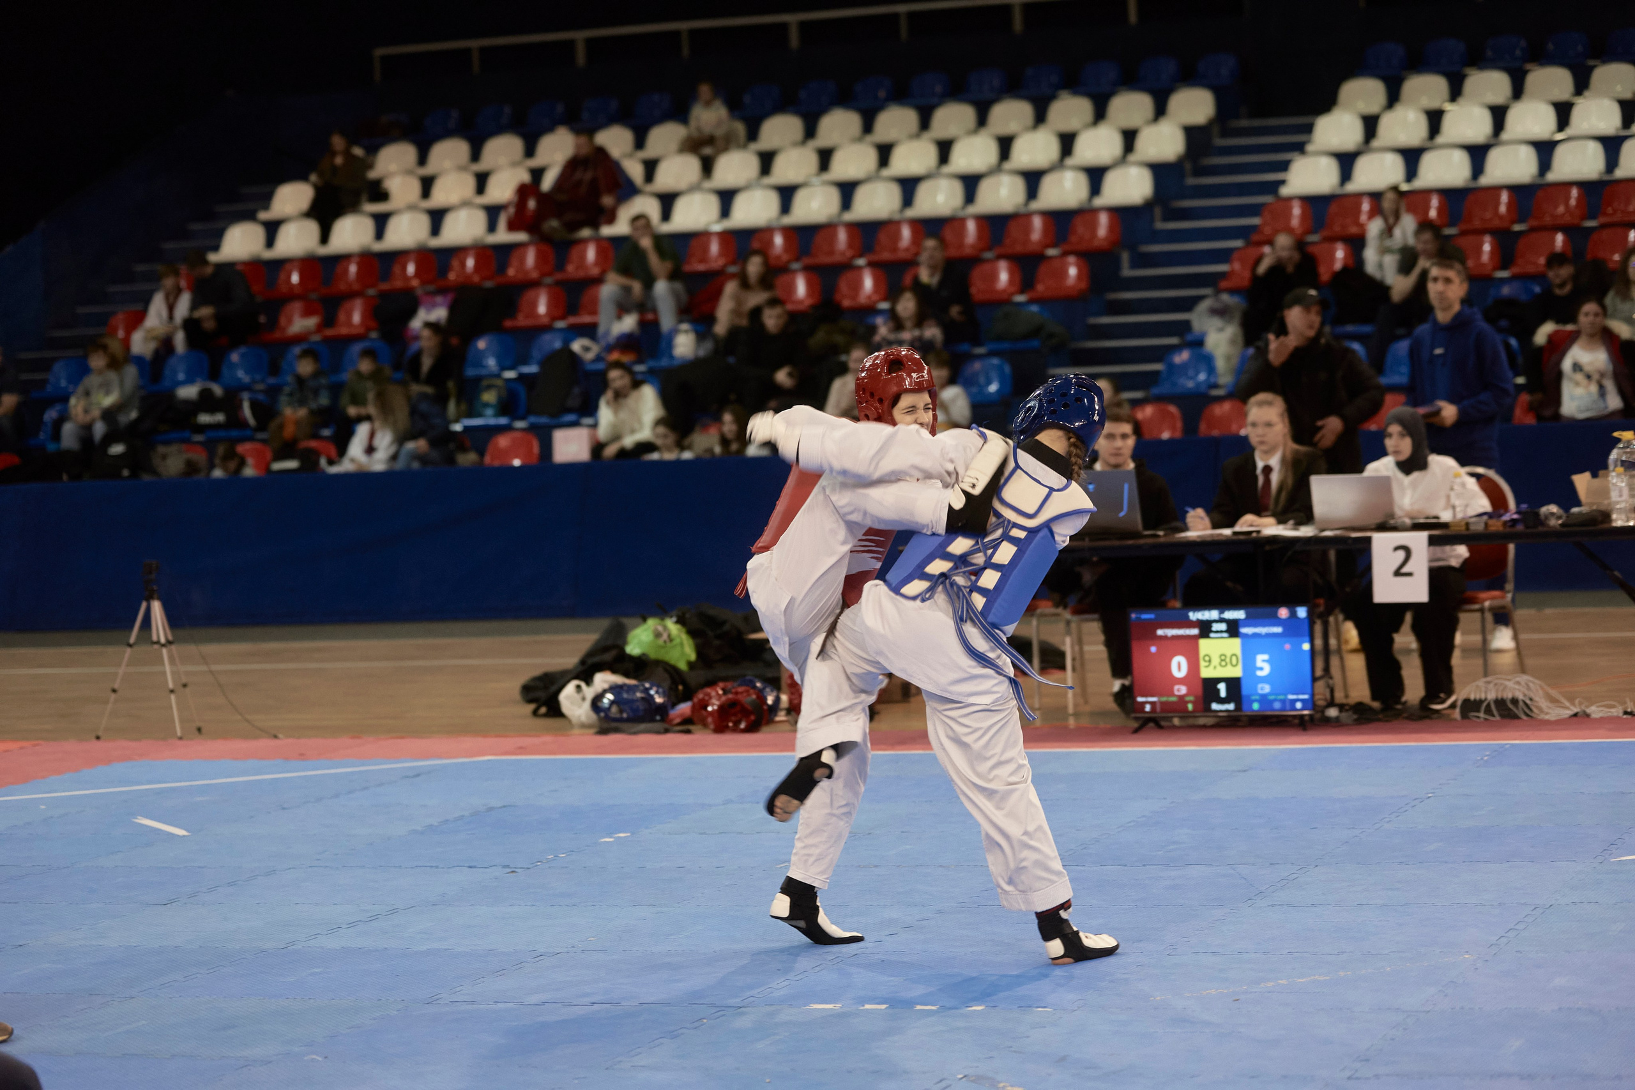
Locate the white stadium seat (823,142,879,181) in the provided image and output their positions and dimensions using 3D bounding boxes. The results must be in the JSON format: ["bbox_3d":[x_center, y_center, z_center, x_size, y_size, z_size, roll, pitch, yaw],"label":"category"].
[{"bbox_3d":[0.278,-3.257,34.783,0.400,0.305,0.390,-2,3,20],"label":"white stadium seat"}]

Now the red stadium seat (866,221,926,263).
[{"bbox_3d":[0.557,-2.114,28.508,0.395,0.290,0.355,-2,3,20],"label":"red stadium seat"}]

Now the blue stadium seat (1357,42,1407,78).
[{"bbox_3d":[4.514,-3.870,32.575,0.410,0.300,0.380,-2,3,18],"label":"blue stadium seat"}]

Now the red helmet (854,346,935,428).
[{"bbox_3d":[0.212,-0.393,10.750,0.205,0.250,0.240,-5,14,-45],"label":"red helmet"}]

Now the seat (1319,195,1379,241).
[{"bbox_3d":[3.725,-2.304,28.695,0.397,0.299,0.372,-2,3,19],"label":"seat"}]

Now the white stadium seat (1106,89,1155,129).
[{"bbox_3d":[2.405,-3.342,31.330,0.410,0.310,0.370,-2,3,20],"label":"white stadium seat"}]

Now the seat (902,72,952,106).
[{"bbox_3d":[0.888,-3.662,32.787,0.410,0.310,0.370,-2,3,20],"label":"seat"}]

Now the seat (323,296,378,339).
[{"bbox_3d":[-3.486,-1.693,30.445,0.410,0.320,0.380,-2,3,19],"label":"seat"}]

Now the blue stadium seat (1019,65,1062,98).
[{"bbox_3d":[1.783,-3.691,32.461,0.410,0.310,0.370,-2,3,20],"label":"blue stadium seat"}]

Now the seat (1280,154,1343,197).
[{"bbox_3d":[3.567,-2.699,29.764,0.397,0.299,0.372,-2,3,19],"label":"seat"}]

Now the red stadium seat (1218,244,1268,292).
[{"bbox_3d":[2.891,-1.840,27.115,0.410,0.310,0.370,-2,3,20],"label":"red stadium seat"}]

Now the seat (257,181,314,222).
[{"bbox_3d":[-4.375,-2.851,33.526,0.397,0.299,0.372,-2,3,19],"label":"seat"}]

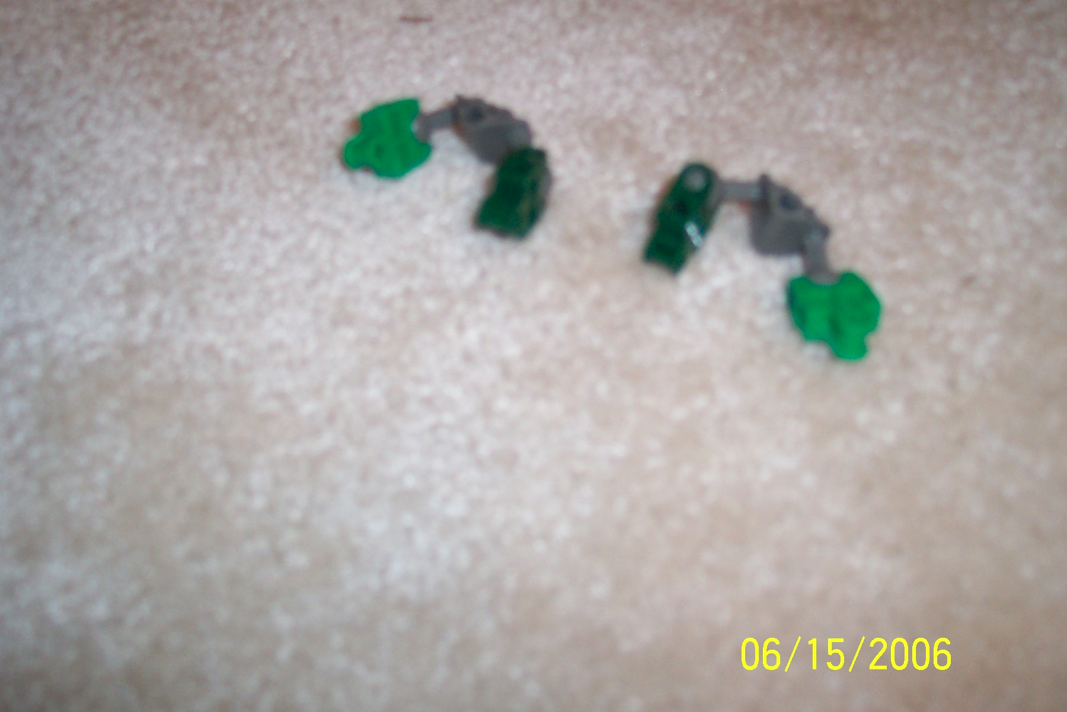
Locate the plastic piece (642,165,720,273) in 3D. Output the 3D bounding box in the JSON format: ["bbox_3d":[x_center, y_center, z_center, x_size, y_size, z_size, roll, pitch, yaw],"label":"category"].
[{"bbox_3d":[0.049,-0.044,0.360,0.017,0.015,0.031,20,66,9],"label":"plastic piece"}]

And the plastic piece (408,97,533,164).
[{"bbox_3d":[-0.020,-0.071,0.374,0.034,0.015,0.026,-24,66,-11],"label":"plastic piece"}]

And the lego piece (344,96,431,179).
[{"bbox_3d":[-0.049,-0.070,0.375,0.028,0.012,0.023,-25,67,-12],"label":"lego piece"}]

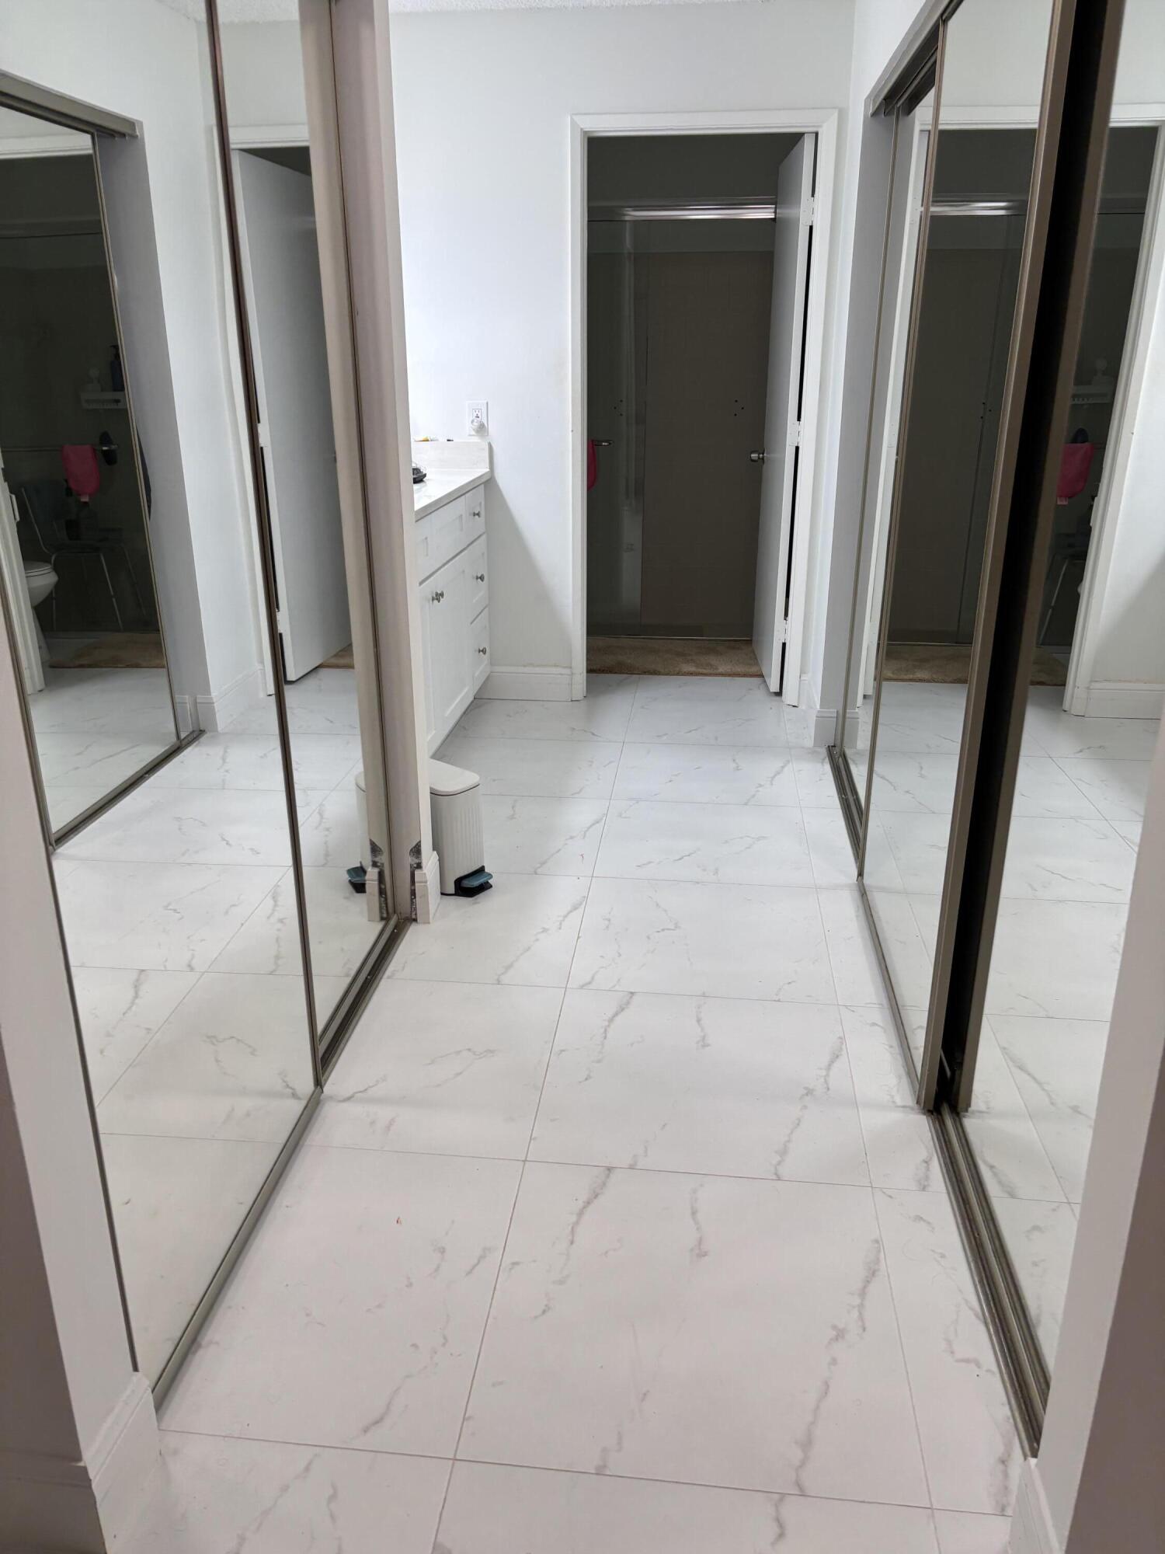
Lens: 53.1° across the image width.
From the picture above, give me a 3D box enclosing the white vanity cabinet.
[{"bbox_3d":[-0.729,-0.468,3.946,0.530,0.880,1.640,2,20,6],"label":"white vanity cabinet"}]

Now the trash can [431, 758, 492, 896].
[{"bbox_3d":[-0.384,0.136,3.136,0.290,0.300,0.170,14,24,34],"label":"trash can"}]

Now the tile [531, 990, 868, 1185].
[{"bbox_3d":[0.230,0.592,2.307,0.600,0.012,0.595,2,20,6],"label":"tile"}]

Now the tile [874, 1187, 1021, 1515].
[{"bbox_3d":[0.541,0.816,1.727,0.145,0.010,0.601,2,20,6],"label":"tile"}]

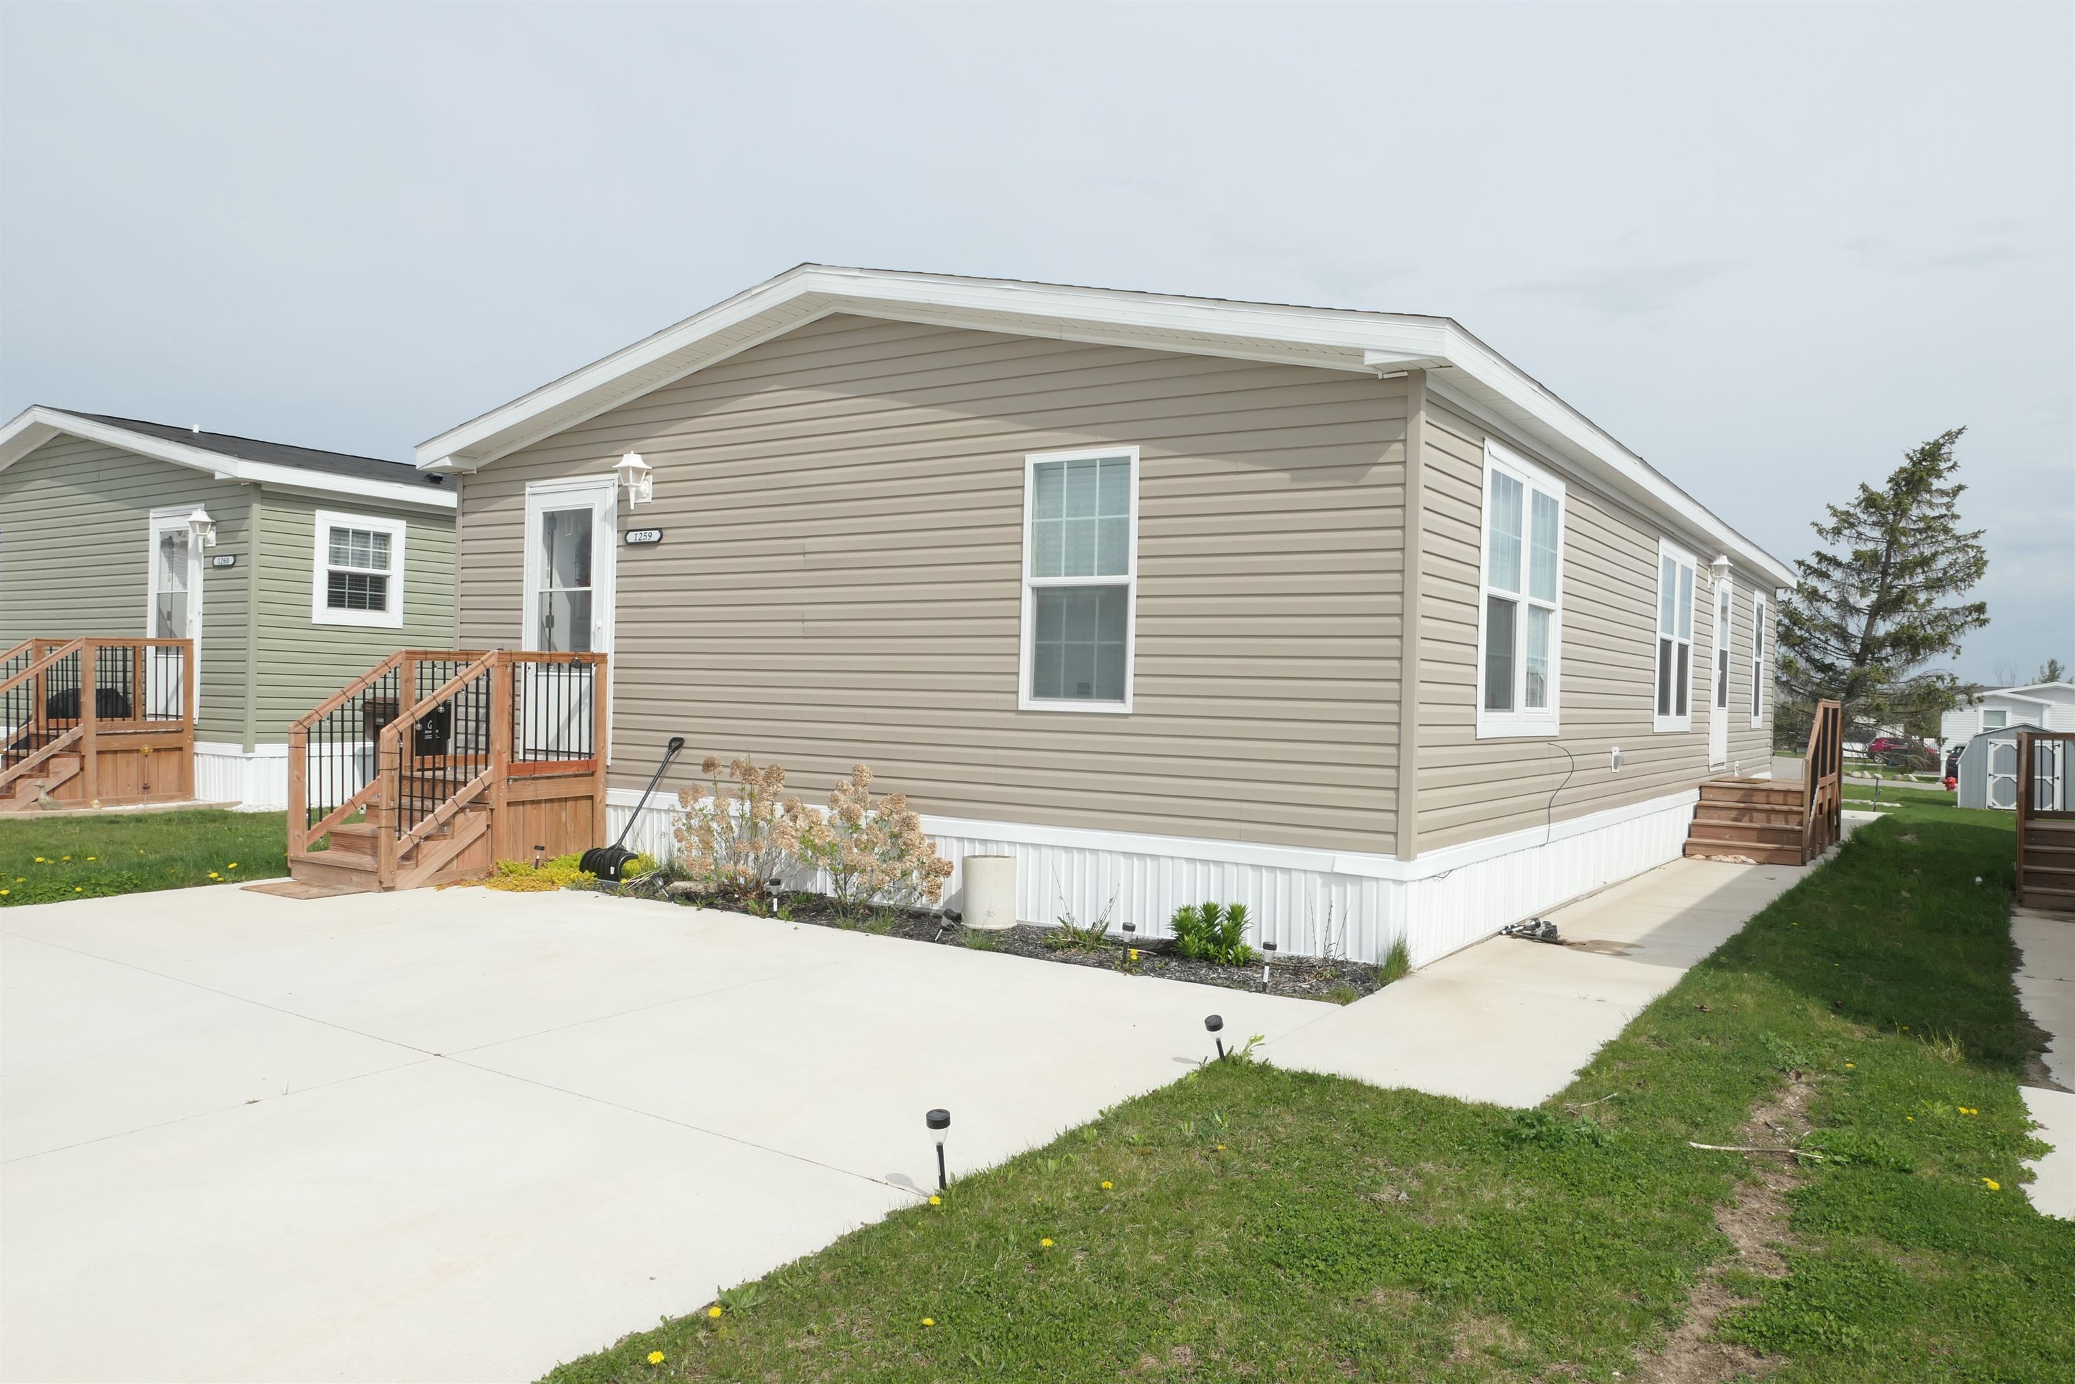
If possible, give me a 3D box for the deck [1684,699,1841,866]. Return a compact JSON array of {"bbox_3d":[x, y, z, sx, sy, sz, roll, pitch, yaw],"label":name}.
[{"bbox_3d":[7.682,0.883,14.511,1.089,1.554,3.267,2,0,35],"label":"deck"}]

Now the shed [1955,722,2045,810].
[{"bbox_3d":[22.203,1.621,31.069,2.400,1.952,2.600,2,0,35],"label":"shed"}]

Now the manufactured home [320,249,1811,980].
[{"bbox_3d":[2.559,-0.593,15.252,8.781,4.138,14.949,2,0,35],"label":"manufactured home"}]

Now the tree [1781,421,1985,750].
[{"bbox_3d":[39.420,-4.268,65.000,9.200,15.900,9.200,2,0,35],"label":"tree"}]

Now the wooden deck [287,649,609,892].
[{"bbox_3d":[-4.249,0.482,10.127,1.188,1.604,1.881,2,0,35],"label":"wooden deck"}]

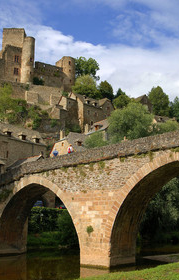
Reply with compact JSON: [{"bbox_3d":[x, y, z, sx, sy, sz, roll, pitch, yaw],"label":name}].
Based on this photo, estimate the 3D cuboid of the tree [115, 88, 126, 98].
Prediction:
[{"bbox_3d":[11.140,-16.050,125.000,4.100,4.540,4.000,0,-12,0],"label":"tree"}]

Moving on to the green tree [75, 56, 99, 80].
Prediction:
[{"bbox_3d":[-1.478,-29.597,146.992,11.000,11.500,10.500,0,-10,0],"label":"green tree"}]

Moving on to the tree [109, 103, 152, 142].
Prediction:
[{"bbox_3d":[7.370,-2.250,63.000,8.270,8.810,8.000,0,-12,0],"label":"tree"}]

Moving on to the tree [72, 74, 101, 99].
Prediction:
[{"bbox_3d":[-1.030,-17.970,120.000,10.270,8.720,9.500,0,-12,0],"label":"tree"}]

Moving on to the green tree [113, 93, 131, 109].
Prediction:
[{"bbox_3d":[10.168,-11.683,107.474,5.600,6.000,5.400,0,-10,0],"label":"green tree"}]

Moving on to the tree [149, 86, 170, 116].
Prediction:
[{"bbox_3d":[21.650,-11.770,110.000,6.900,9.840,7.000,0,-12,0],"label":"tree"}]

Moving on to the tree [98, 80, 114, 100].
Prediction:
[{"bbox_3d":[5.480,-16.600,120.000,6.160,7.380,6.000,0,-12,0],"label":"tree"}]

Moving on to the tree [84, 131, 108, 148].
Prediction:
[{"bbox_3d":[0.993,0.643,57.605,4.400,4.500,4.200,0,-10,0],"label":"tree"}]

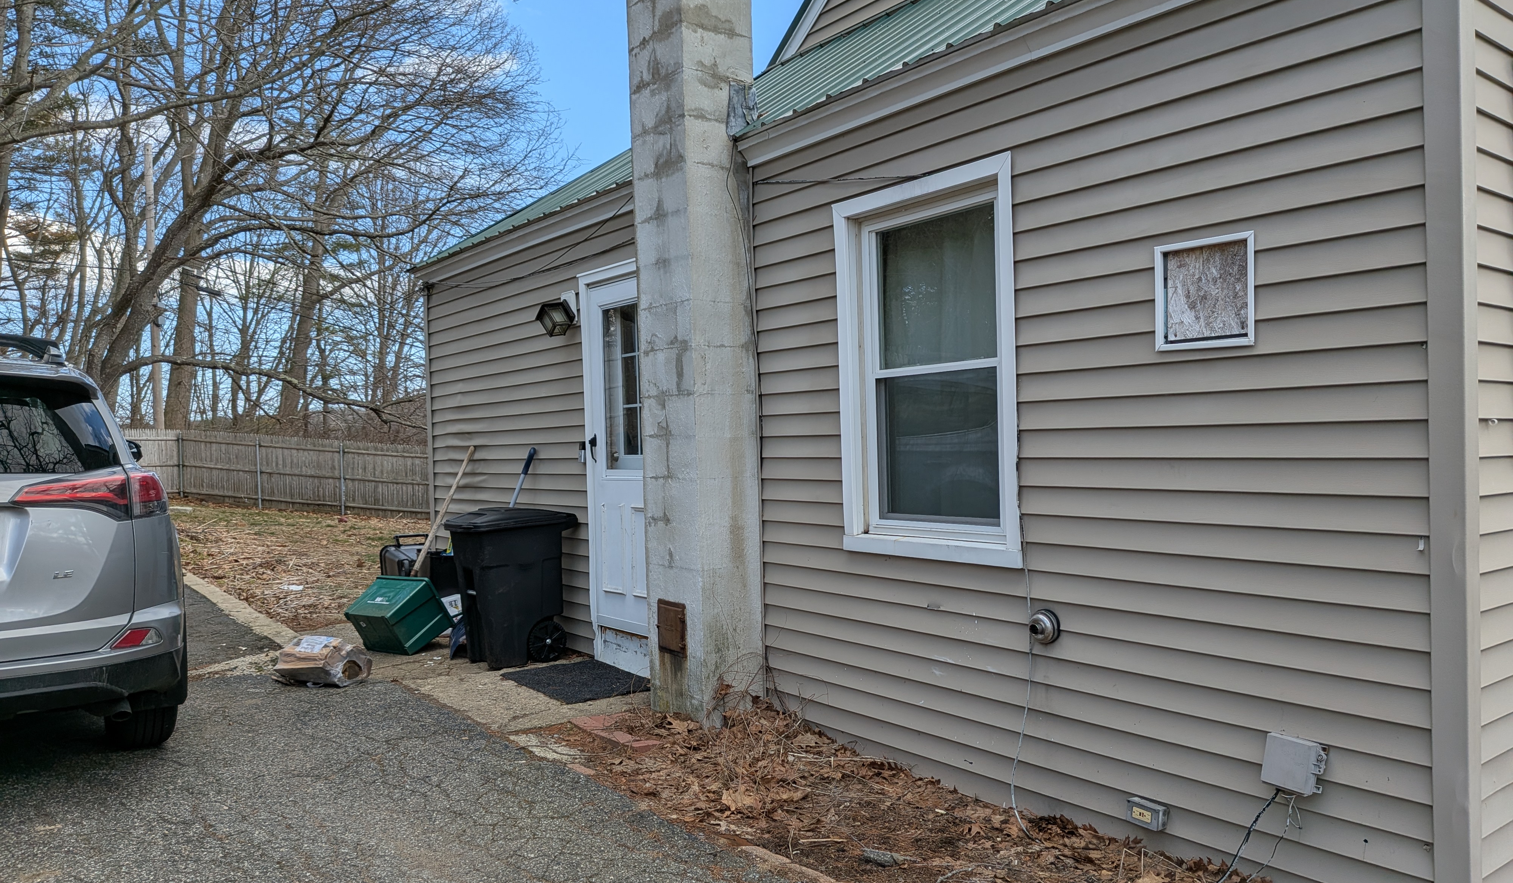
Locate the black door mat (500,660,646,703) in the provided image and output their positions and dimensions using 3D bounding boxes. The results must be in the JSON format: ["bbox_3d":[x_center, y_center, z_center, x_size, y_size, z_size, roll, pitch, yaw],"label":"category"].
[{"bbox_3d":[-0.967,1.332,5.871,0.590,0.012,0.880,-2,1,-33],"label":"black door mat"}]

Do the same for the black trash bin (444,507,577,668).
[{"bbox_3d":[-1.502,0.878,6.484,0.680,0.930,0.570,-2,1,-30],"label":"black trash bin"}]

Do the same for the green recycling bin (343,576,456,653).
[{"bbox_3d":[-2.334,1.140,6.806,0.515,0.371,0.345,-3,30,35],"label":"green recycling bin"}]

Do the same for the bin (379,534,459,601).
[{"bbox_3d":[-2.289,1.011,7.367,0.550,0.680,0.500,-3,1,-37],"label":"bin"}]

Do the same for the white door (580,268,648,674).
[{"bbox_3d":[-0.706,0.183,5.969,0.090,2.290,1.020,-3,1,-37],"label":"white door"}]

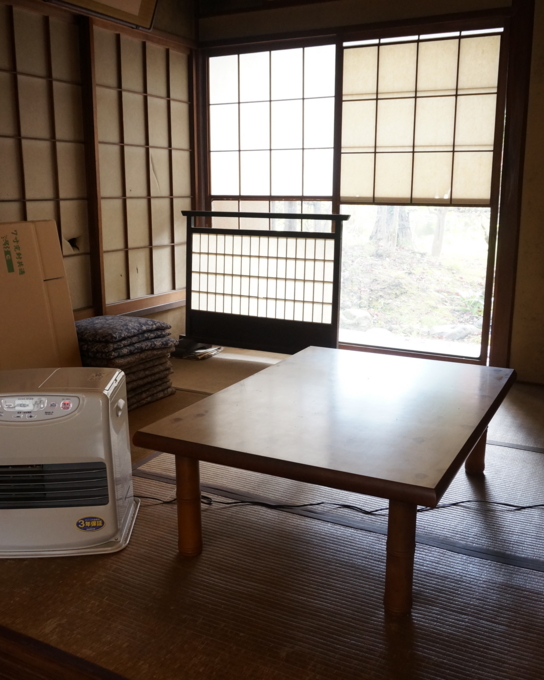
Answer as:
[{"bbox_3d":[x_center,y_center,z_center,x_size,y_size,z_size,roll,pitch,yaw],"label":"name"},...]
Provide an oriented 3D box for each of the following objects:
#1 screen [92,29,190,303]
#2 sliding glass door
[{"bbox_3d":[-0.662,-0.891,3.740,0.035,1.410,0.865,6,14,27],"label":"screen"},{"bbox_3d":[0.368,-0.771,3.799,1.750,1.700,0.080,6,14,27],"label":"sliding glass door"}]

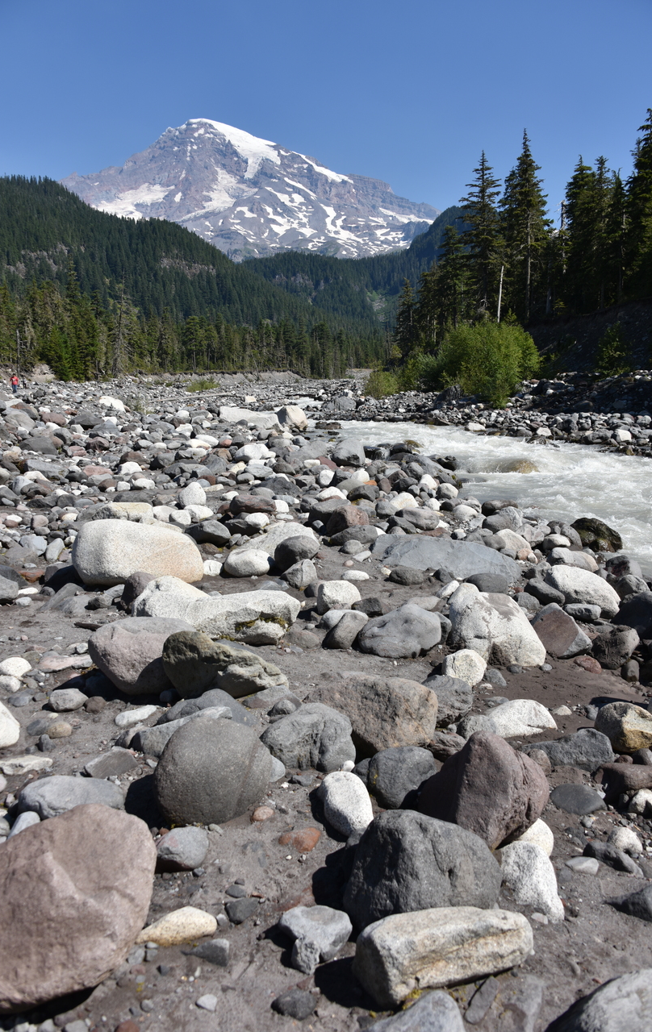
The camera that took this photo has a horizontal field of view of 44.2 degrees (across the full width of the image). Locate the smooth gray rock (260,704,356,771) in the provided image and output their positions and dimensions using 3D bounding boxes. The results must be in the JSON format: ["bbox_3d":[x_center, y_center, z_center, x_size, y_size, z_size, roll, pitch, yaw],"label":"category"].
[{"bbox_3d":[-0.079,0.931,3.392,0.399,0.243,0.319,0,9,0],"label":"smooth gray rock"}]

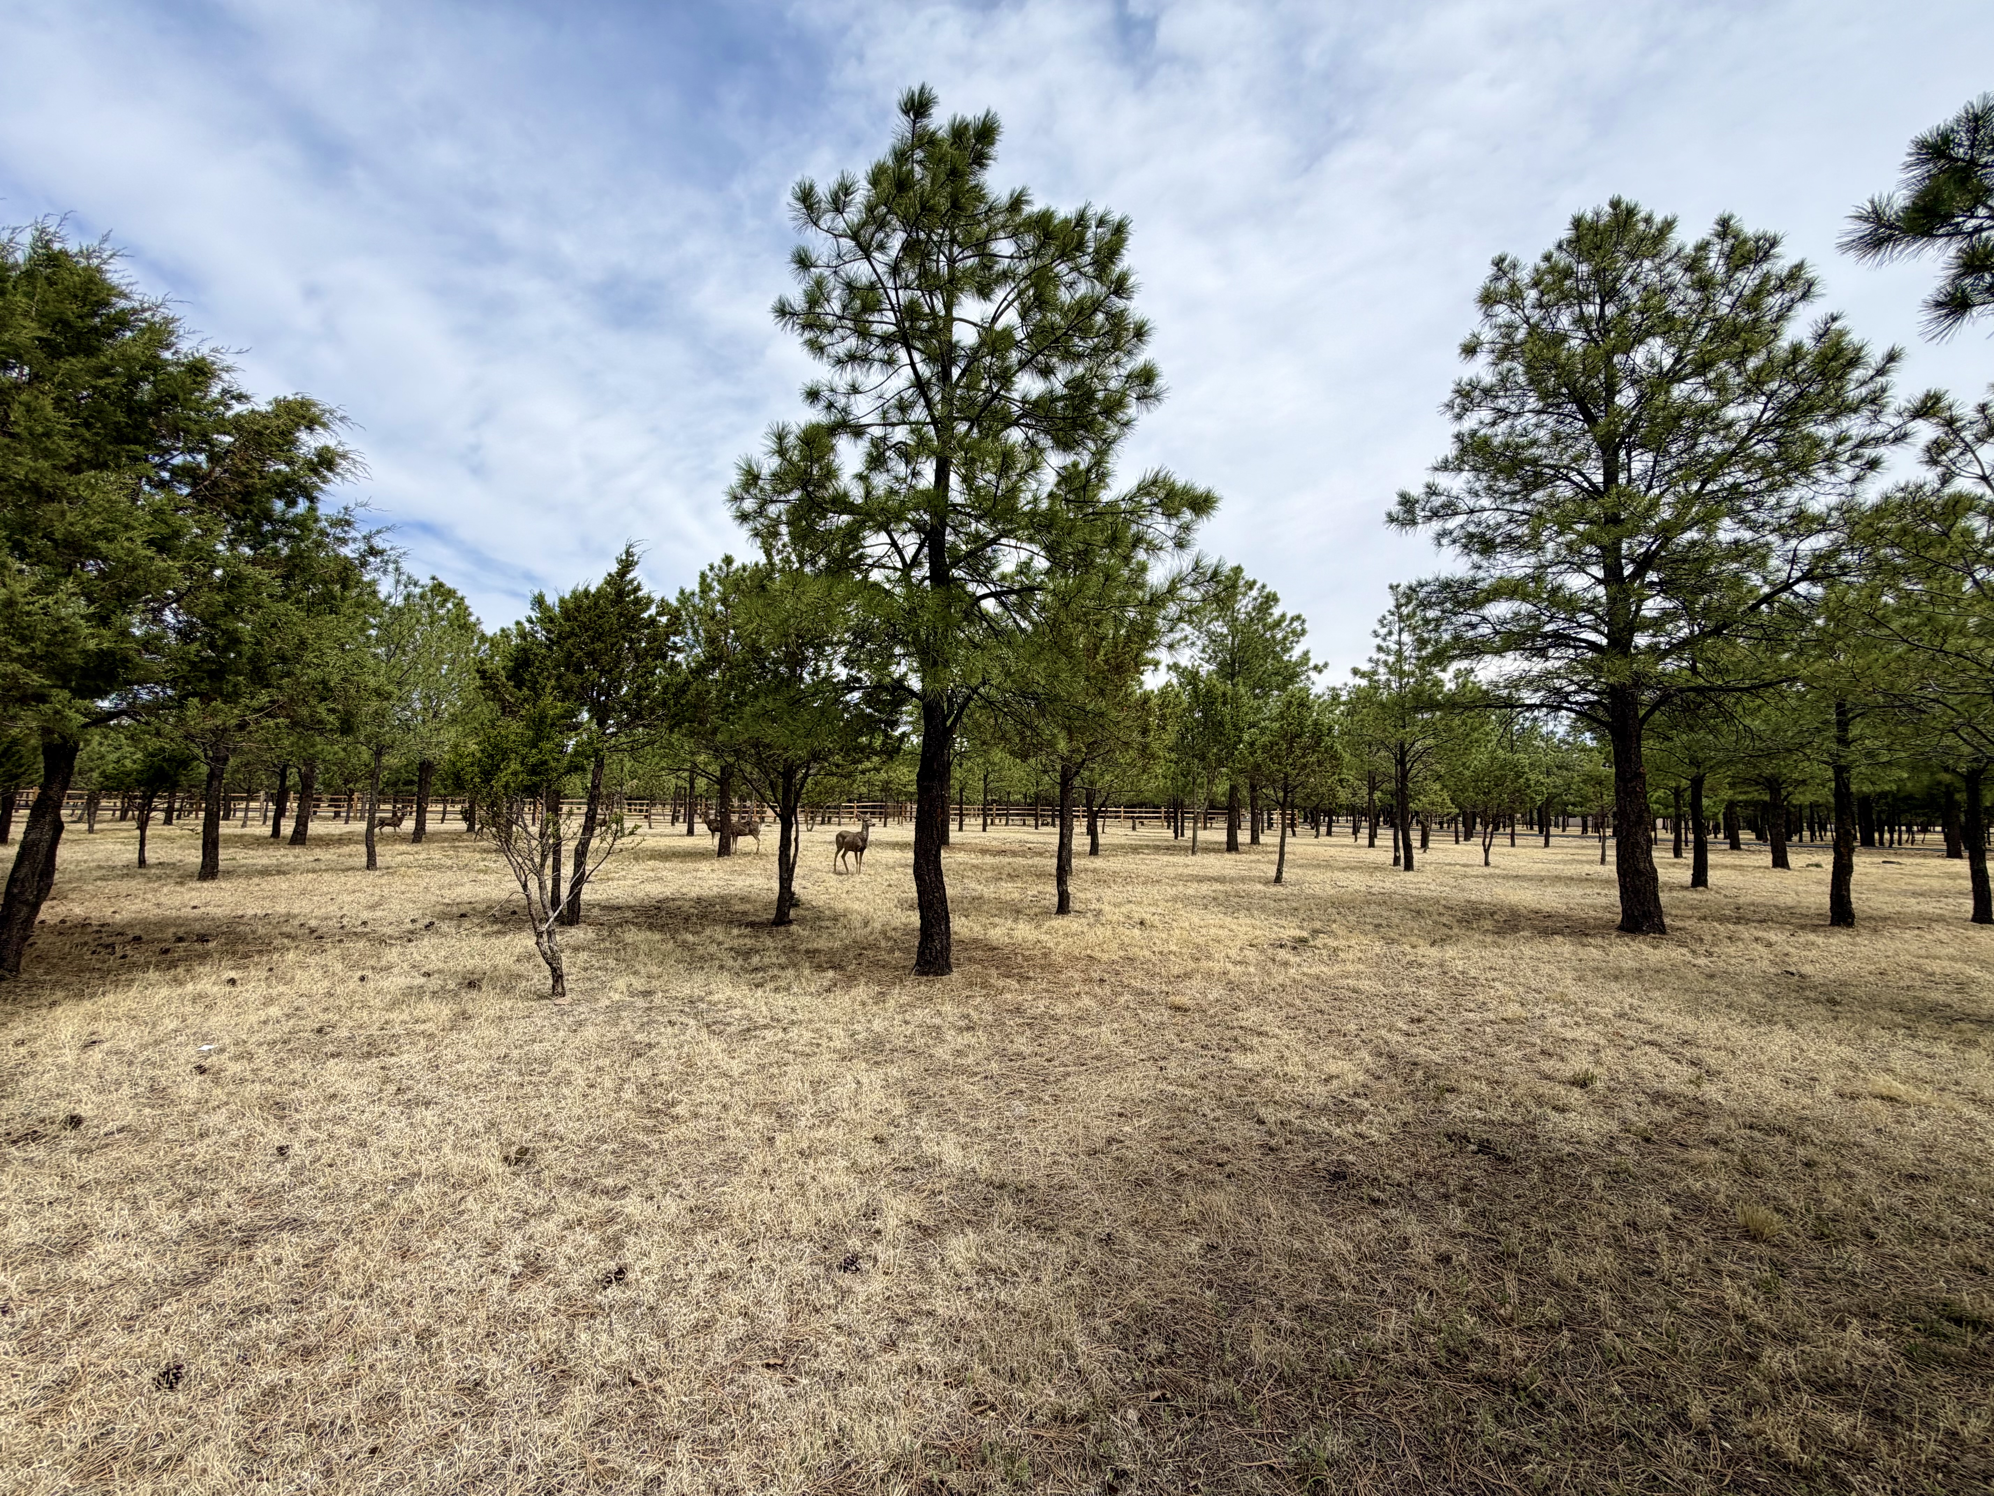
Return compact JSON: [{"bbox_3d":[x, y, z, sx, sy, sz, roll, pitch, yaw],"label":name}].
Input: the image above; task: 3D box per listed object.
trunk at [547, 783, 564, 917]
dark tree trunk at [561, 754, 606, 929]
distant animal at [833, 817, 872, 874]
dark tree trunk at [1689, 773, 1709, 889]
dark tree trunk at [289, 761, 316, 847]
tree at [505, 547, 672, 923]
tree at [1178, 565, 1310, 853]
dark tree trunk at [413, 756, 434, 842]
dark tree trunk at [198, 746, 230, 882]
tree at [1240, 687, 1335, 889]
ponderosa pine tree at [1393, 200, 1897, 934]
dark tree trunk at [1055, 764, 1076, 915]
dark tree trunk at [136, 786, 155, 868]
[{"bbox_3d":[-6.001,1.339,10.958,0.210,1.810,0.190,3,-4,-28],"label":"trunk"},{"bbox_3d":[-5.173,1.130,10.186,0.350,2.165,0.252,3,-4,-27],"label":"dark tree trunk"},{"bbox_3d":[-3.167,2.140,17.809,1.050,1.280,0.400,-1,-4,26],"label":"distant animal"},{"bbox_3d":[14.695,1.729,16.930,0.288,2.380,0.266,-3,-5,41],"label":"dark tree trunk"},{"bbox_3d":[-21.646,1.707,25.259,0.561,2.588,0.490,4,-5,-41],"label":"dark tree trunk"},{"bbox_3d":[-5.240,-0.206,10.354,1.980,4.815,1.881,2,-4,-27],"label":"tree"},{"bbox_3d":[8.388,-1.401,27.312,4.500,9.759,4.500,0,-4,17],"label":"tree"},{"bbox_3d":[-19.613,1.781,27.592,0.540,2.872,0.450,3,-4,-35],"label":"dark tree trunk"},{"bbox_3d":[-14.393,1.210,14.925,0.346,2.396,0.300,4,-5,-44],"label":"dark tree trunk"},{"bbox_3d":[5.913,0.742,16.326,1.850,3.939,1.850,-1,-4,20],"label":"tree"},{"bbox_3d":[8.628,-2.680,11.139,5.500,10.252,5.500,-2,-5,38],"label":"ponderosa pine tree"},{"bbox_3d":[1.010,1.319,11.790,0.255,2.161,0.228,0,-4,5],"label":"dark tree trunk"},{"bbox_3d":[-18.213,1.680,17.253,0.250,1.659,0.300,-3,-5,44],"label":"dark tree trunk"}]

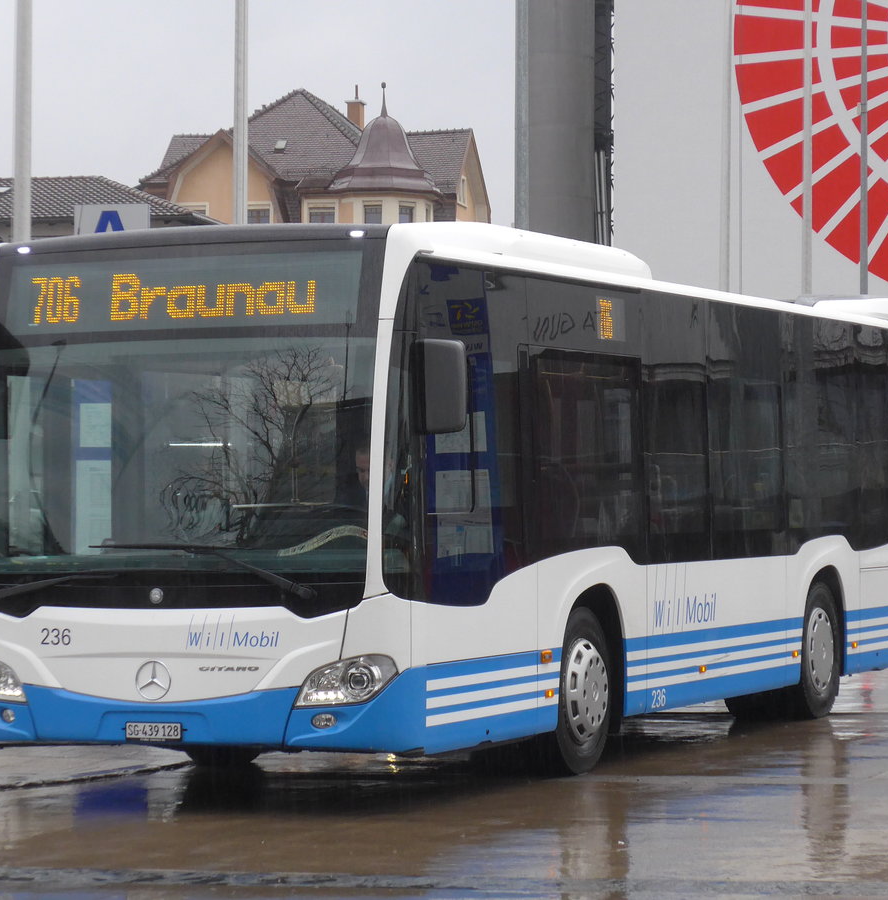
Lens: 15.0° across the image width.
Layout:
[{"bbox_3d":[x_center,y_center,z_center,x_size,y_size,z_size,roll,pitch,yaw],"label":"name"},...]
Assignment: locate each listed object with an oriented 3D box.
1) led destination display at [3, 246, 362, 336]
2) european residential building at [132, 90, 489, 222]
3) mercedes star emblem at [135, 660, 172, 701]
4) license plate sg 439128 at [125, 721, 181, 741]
[{"bbox_3d":[-1.283,-0.762,16.461,1.900,0.360,0.080,-1,-12,23],"label":"led destination display"},{"bbox_3d":[-5.497,-6.144,149.000,13.287,18.000,12.000,0,-1,10],"label":"european residential building"},{"bbox_3d":[-1.394,1.106,16.112,0.190,0.190,0.025,-1,-4,23],"label":"mercedes star emblem"},{"bbox_3d":[-1.399,1.344,16.091,0.300,0.087,0.020,-1,-1,23],"label":"license plate sg 439128"}]

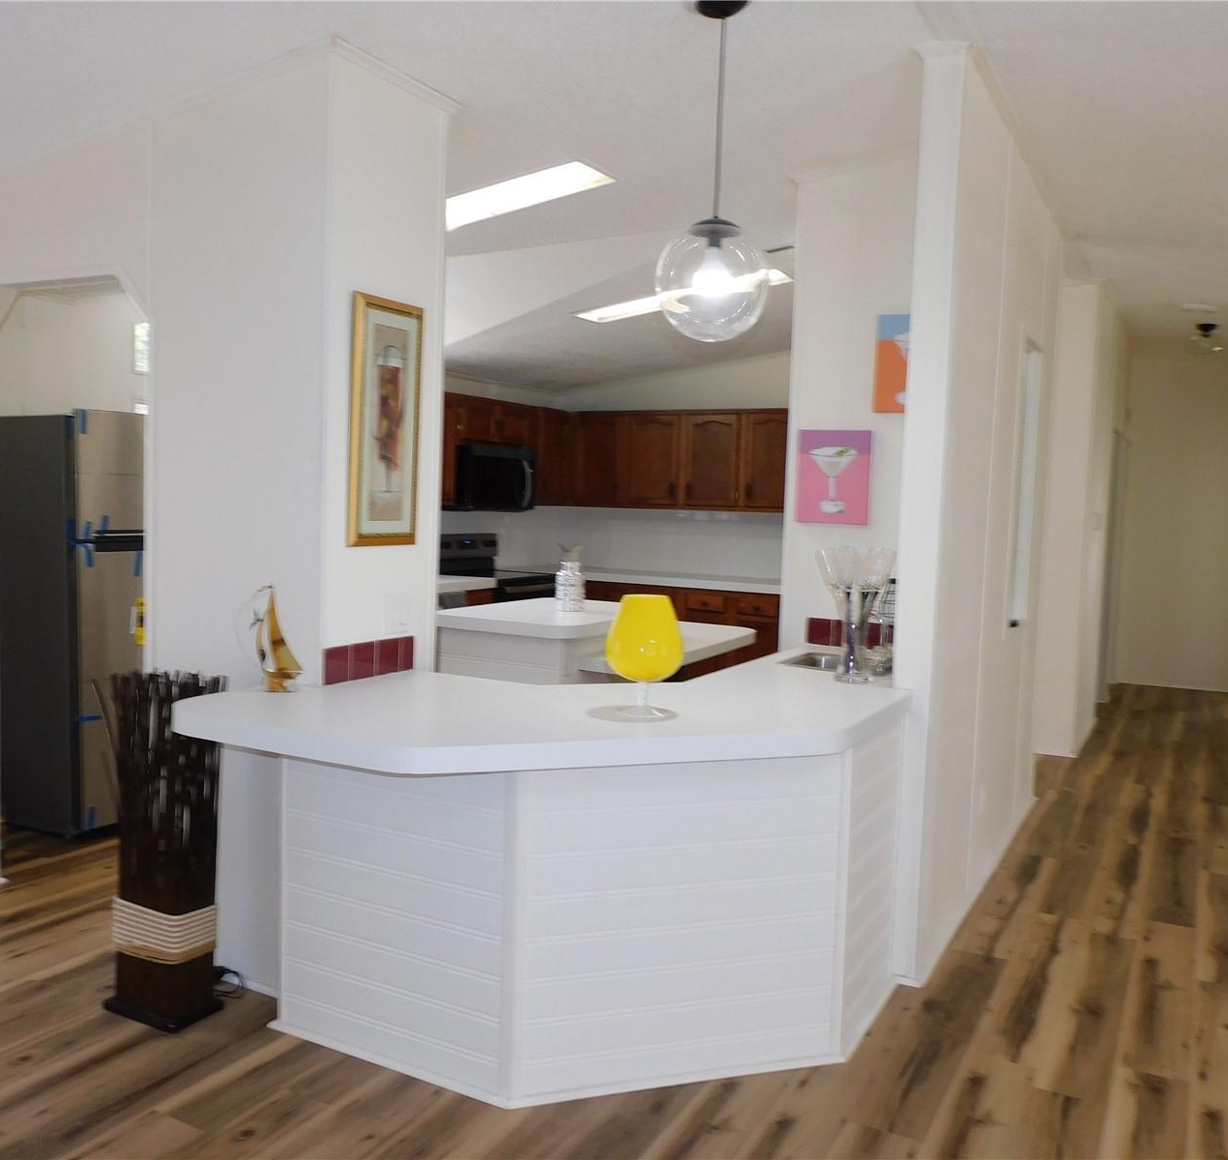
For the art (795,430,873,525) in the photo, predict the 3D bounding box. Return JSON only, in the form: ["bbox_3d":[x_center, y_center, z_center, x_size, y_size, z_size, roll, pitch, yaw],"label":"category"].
[{"bbox_3d":[0.829,-0.384,4.045,0.282,0.355,0.022,4,5,29],"label":"art"}]

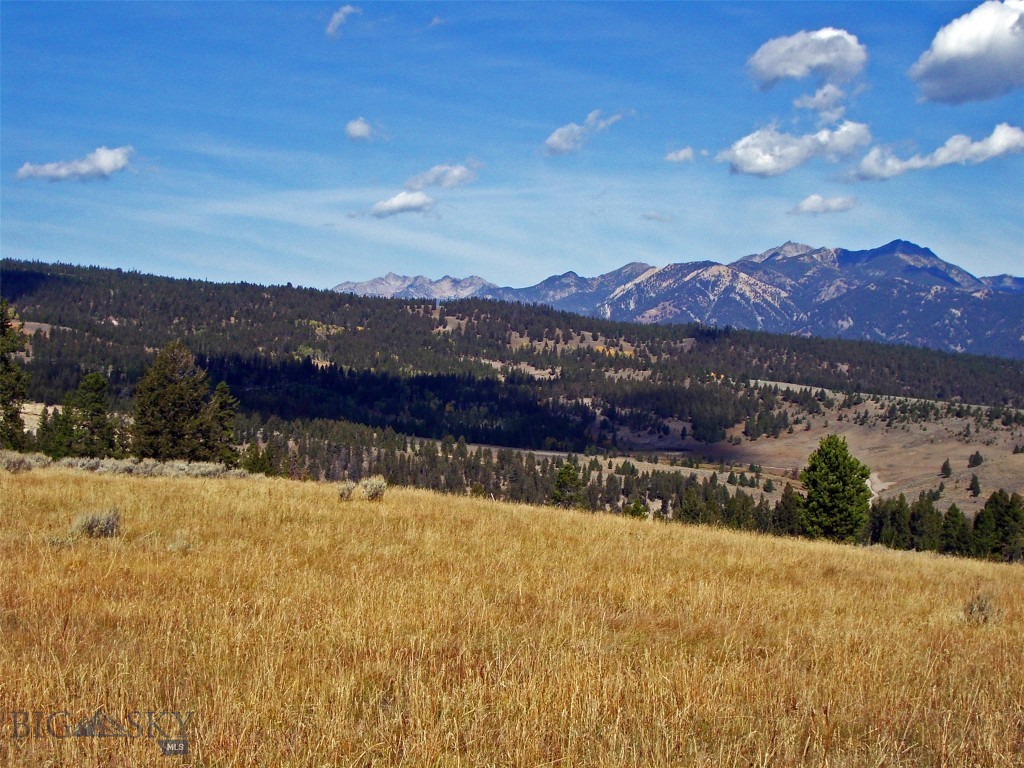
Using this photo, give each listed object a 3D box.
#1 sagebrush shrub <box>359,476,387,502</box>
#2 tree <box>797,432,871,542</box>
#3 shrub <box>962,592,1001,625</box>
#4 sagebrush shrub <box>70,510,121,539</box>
[{"bbox_3d":[-4.331,3.275,45.000,0.880,0.800,0.850,0,1,0],"label":"sagebrush shrub"},{"bbox_3d":[15.352,5.070,69.000,3.500,5.500,3.400,0,1,0],"label":"tree"},{"bbox_3d":[6.964,3.345,21.500,0.570,0.520,0.530,0,1,0],"label":"shrub"},{"bbox_3d":[-6.753,2.310,23.500,0.800,0.550,0.700,0,1,0],"label":"sagebrush shrub"}]

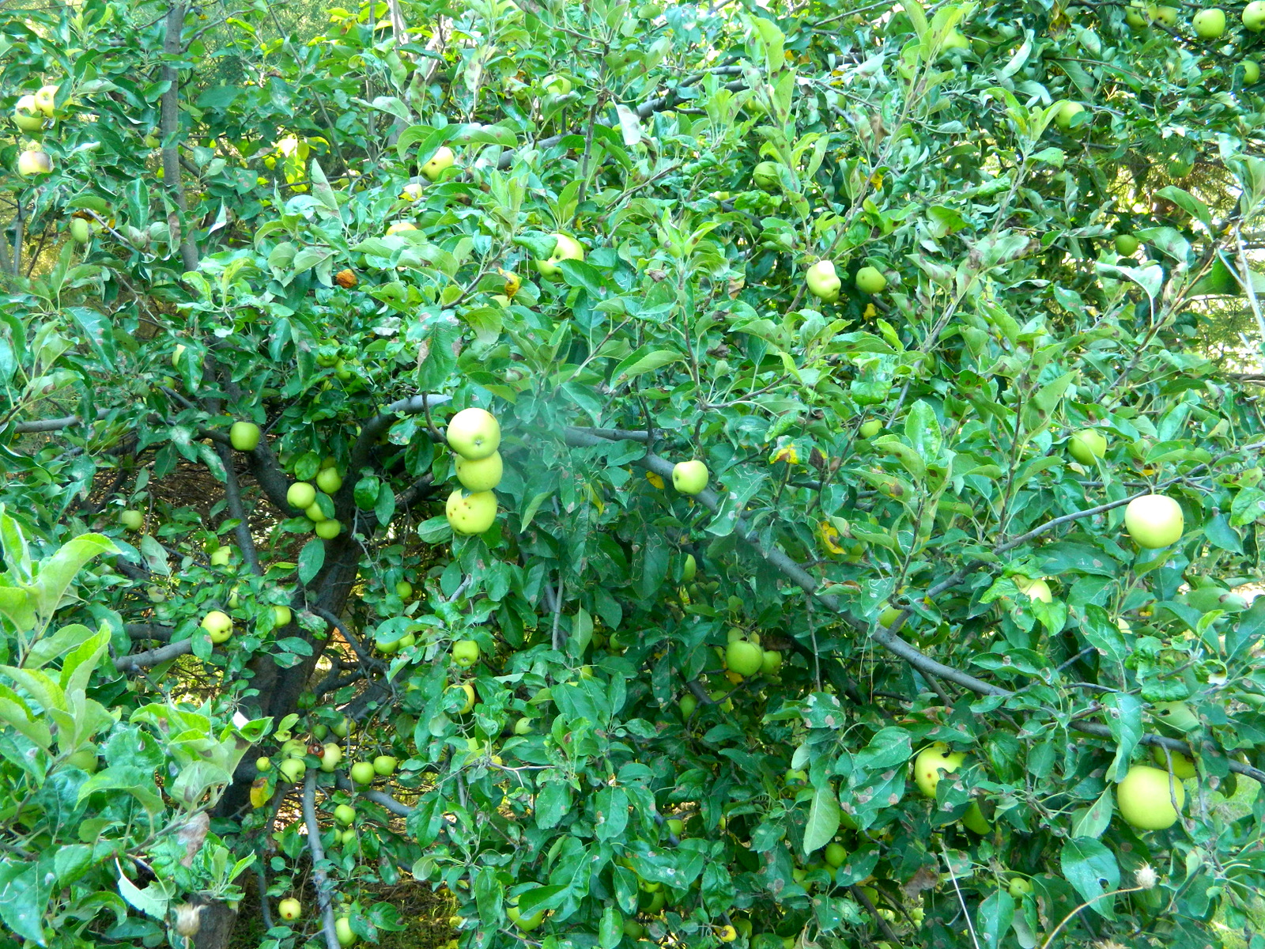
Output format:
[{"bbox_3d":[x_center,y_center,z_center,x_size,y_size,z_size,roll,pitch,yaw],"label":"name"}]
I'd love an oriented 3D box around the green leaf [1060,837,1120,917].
[{"bbox_3d":[0.449,0.396,1.470,0.055,0.092,0.020,-30,-22,-3],"label":"green leaf"}]

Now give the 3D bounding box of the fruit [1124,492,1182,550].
[{"bbox_3d":[0.589,0.052,1.690,0.066,0.061,0.066,0,8,0],"label":"fruit"}]

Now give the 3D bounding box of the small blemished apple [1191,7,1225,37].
[{"bbox_3d":[1.058,-0.830,2.750,0.061,0.055,0.061,0,8,0],"label":"small blemished apple"}]

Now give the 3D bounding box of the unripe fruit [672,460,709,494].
[{"bbox_3d":[0.093,0.004,2.420,0.059,0.057,0.059,0,8,0],"label":"unripe fruit"}]

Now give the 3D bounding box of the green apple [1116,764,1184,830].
[{"bbox_3d":[0.518,0.323,1.500,0.067,0.064,0.067,0,8,0],"label":"green apple"}]

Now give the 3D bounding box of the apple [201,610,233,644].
[{"bbox_3d":[-0.775,0.284,2.800,0.060,0.059,0.060,0,8,0],"label":"apple"}]

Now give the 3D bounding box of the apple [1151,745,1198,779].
[{"bbox_3d":[0.690,0.355,1.900,0.061,0.057,0.061,0,8,0],"label":"apple"}]

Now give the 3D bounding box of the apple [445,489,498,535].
[{"bbox_3d":[-0.202,0.045,1.880,0.064,0.059,0.064,0,8,0],"label":"apple"}]

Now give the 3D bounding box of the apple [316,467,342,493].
[{"bbox_3d":[-0.657,0.013,3.250,0.057,0.056,0.057,0,8,0],"label":"apple"}]

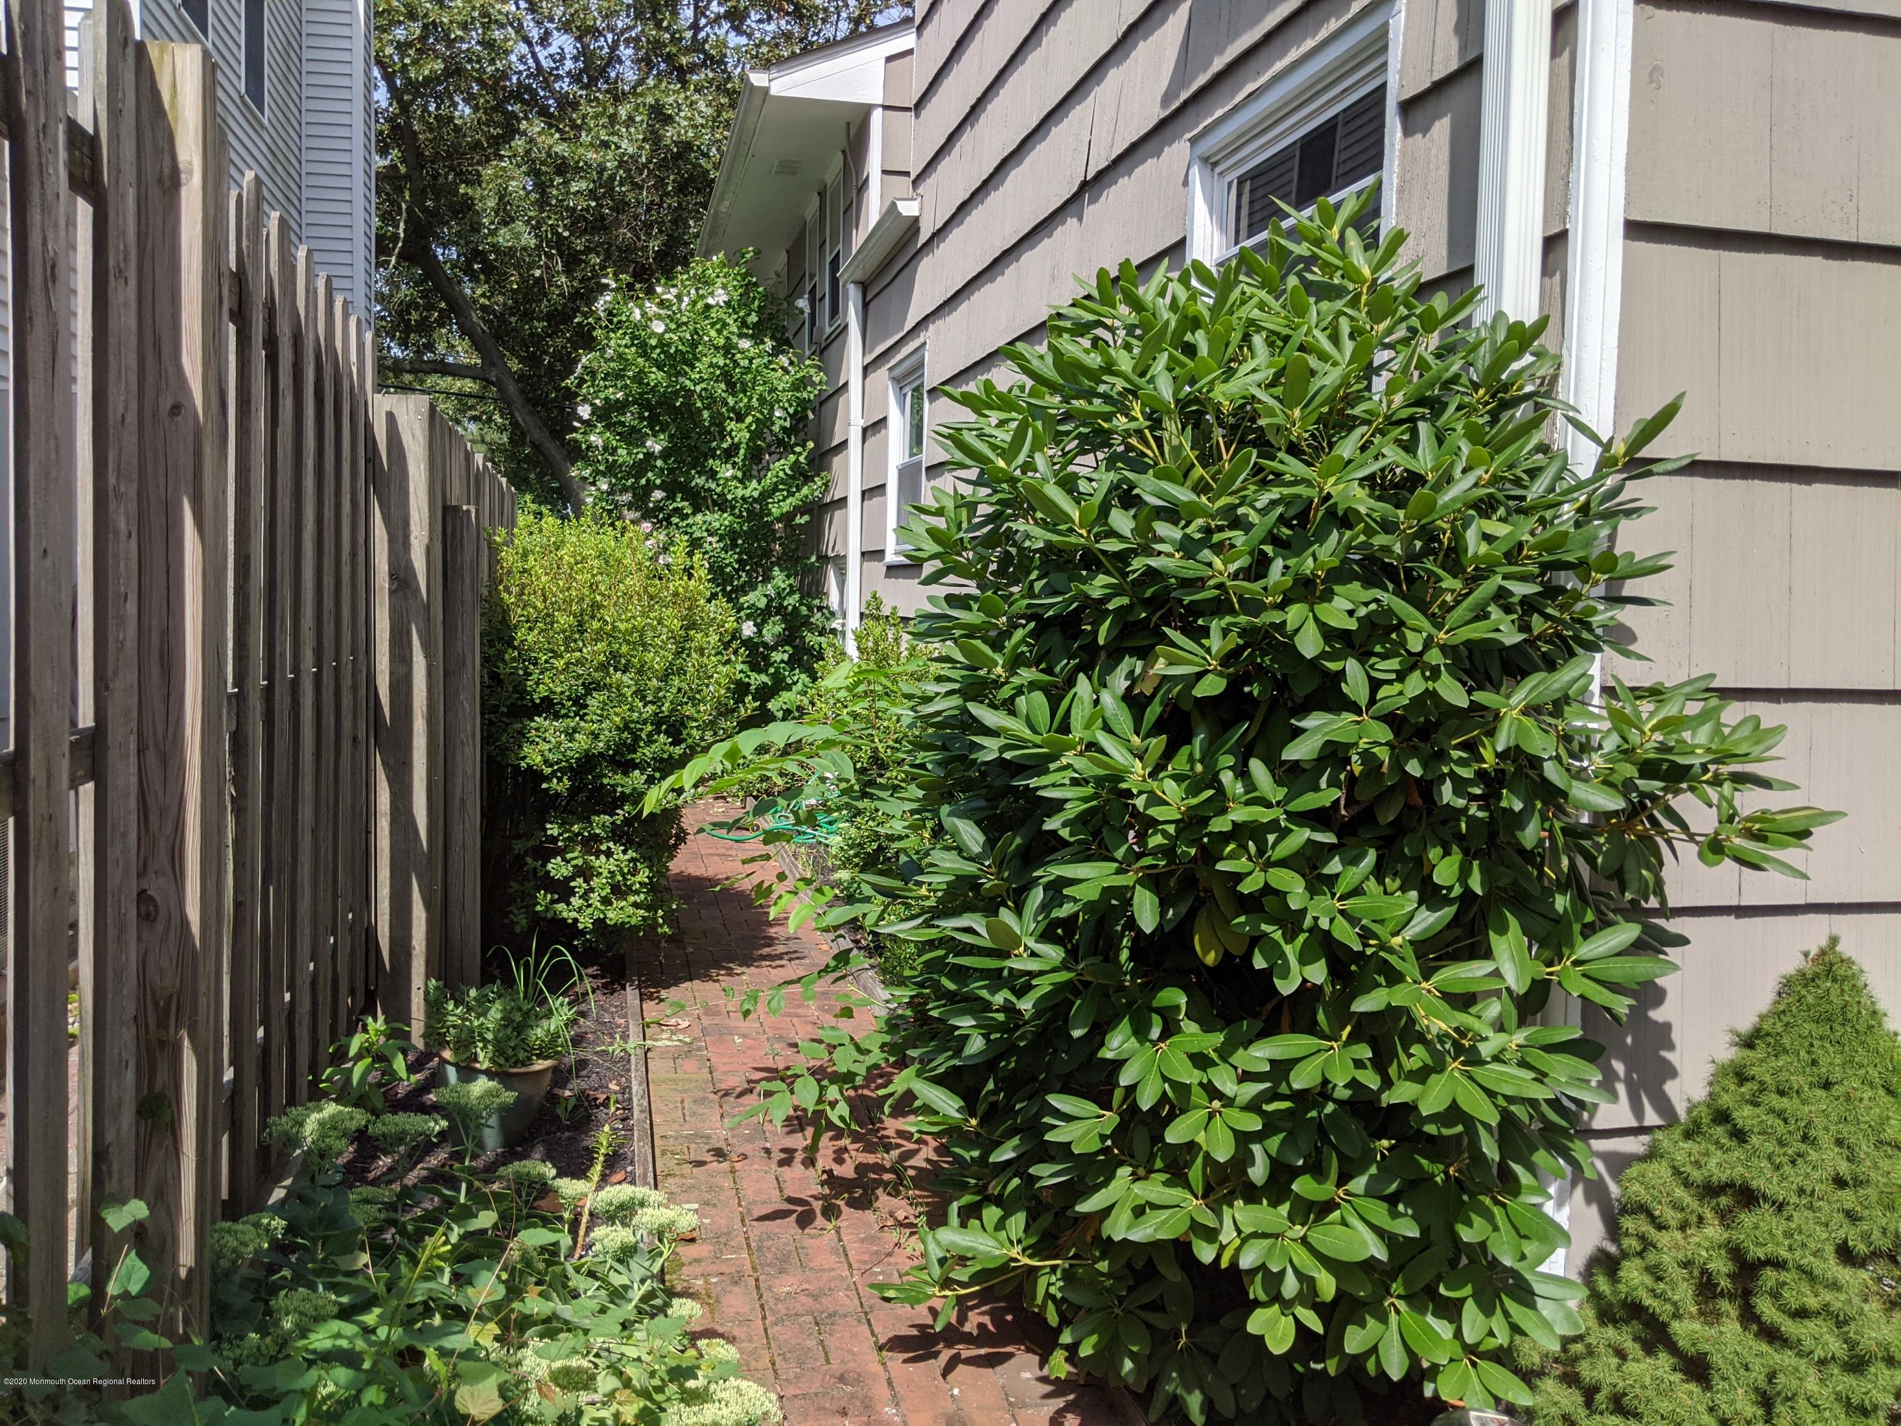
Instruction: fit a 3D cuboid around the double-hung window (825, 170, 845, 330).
[{"bbox_3d":[-0.806,-3.275,10.578,0.100,1.140,0.800,0,5,-13],"label":"double-hung window"}]

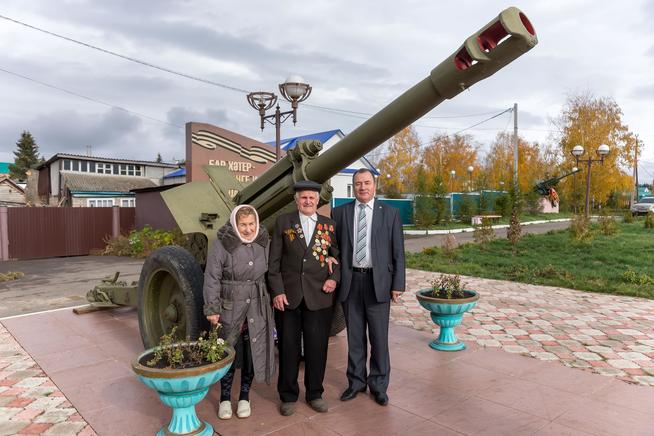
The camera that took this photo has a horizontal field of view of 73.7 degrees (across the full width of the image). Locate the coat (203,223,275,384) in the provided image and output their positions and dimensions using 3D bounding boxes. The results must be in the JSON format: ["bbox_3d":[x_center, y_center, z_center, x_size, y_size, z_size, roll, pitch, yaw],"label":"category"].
[{"bbox_3d":[-0.627,0.609,3.107,0.510,1.110,0.370,-1,3,-18],"label":"coat"}]

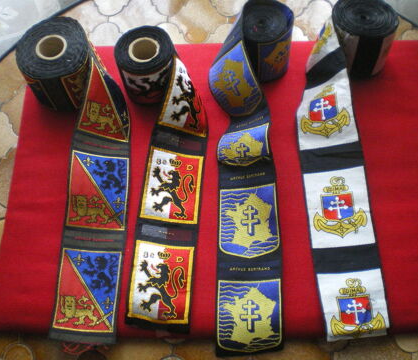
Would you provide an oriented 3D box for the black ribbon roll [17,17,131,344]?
[{"bbox_3d":[-0.127,-0.008,0.522,0.106,0.065,0.329,-7,69,-4],"label":"black ribbon roll"}]

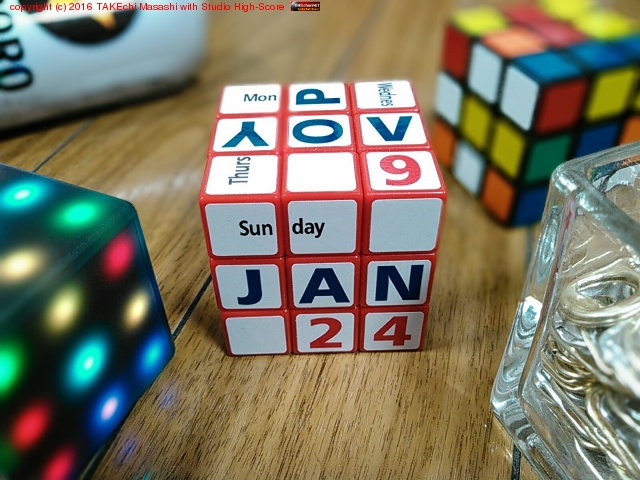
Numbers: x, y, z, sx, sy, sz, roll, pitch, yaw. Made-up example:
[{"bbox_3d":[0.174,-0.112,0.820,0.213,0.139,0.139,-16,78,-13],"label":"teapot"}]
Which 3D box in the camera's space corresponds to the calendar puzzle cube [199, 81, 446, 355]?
[{"bbox_3d":[0.001,-0.007,0.170,0.057,0.057,0.057,-1,41,-1],"label":"calendar puzzle cube"}]

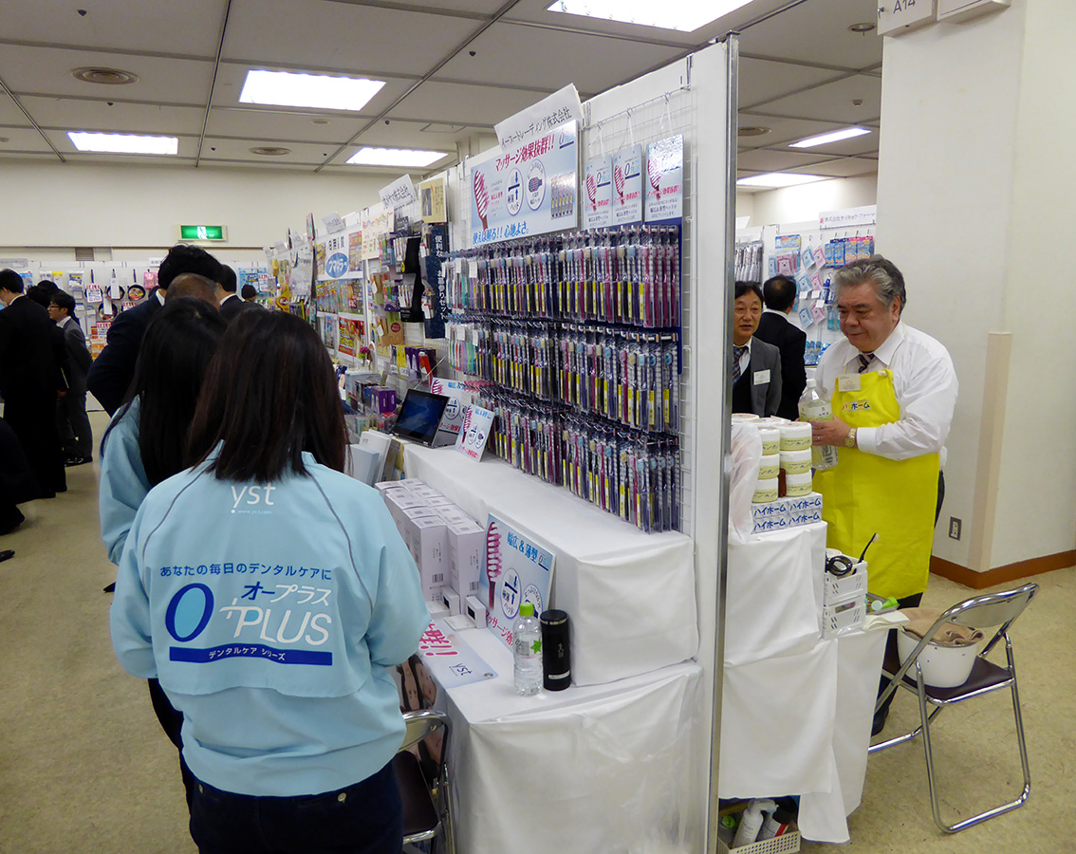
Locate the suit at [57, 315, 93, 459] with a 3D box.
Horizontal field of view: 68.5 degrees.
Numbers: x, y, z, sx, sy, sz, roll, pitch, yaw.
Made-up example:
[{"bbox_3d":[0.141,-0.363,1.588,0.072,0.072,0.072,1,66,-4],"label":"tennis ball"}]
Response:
[{"bbox_3d":[-4.611,-0.388,7.839,0.360,1.430,0.500,-6,11,-24],"label":"suit"}]

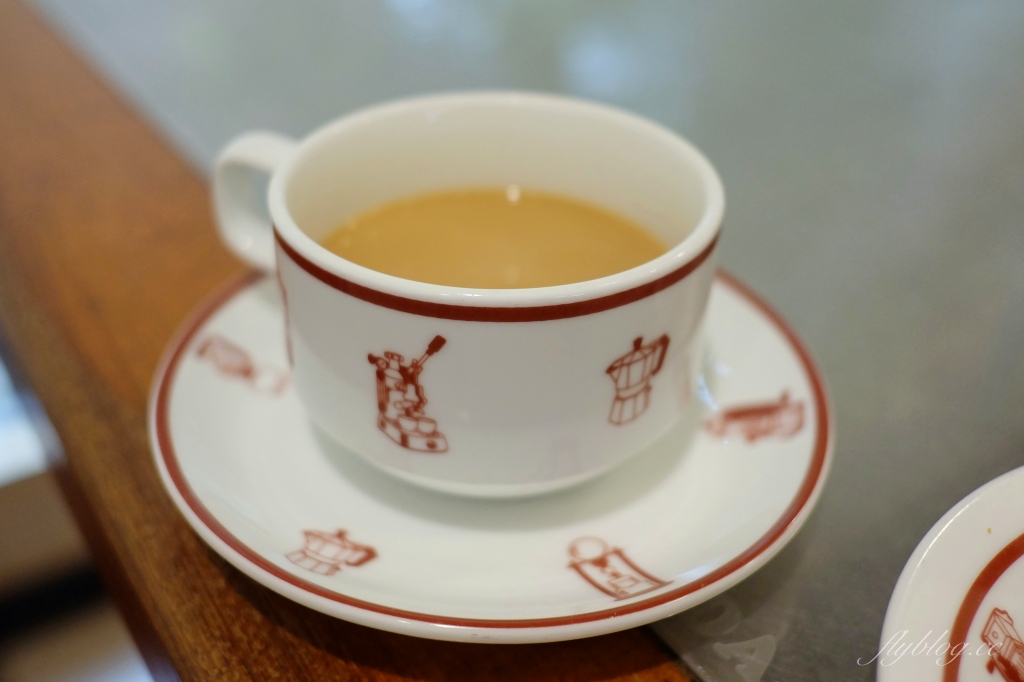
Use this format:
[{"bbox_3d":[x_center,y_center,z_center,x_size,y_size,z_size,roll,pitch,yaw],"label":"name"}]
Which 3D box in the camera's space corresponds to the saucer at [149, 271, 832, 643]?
[{"bbox_3d":[-0.004,0.009,0.181,0.147,0.022,0.147,2,37,0],"label":"saucer"}]

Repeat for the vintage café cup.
[{"bbox_3d":[-0.013,-0.013,0.169,0.108,0.059,0.087,12,38,14],"label":"vintage café cup"}]

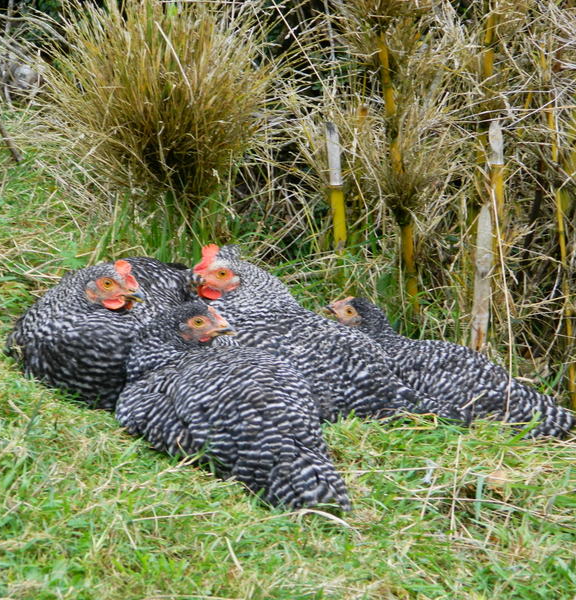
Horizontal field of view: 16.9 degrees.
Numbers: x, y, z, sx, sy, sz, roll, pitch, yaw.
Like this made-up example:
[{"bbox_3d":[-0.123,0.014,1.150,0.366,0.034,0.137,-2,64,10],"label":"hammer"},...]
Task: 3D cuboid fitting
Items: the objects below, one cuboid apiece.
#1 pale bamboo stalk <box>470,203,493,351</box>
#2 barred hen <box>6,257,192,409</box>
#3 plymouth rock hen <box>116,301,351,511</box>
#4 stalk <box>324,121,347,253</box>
[{"bbox_3d":[0.294,-0.036,2.950,0.023,0.238,0.023,3,18,-1],"label":"pale bamboo stalk"},{"bbox_3d":[-0.249,0.045,2.620,0.200,0.205,0.330,8,20,23],"label":"barred hen"},{"bbox_3d":[-0.068,0.135,2.500,0.190,0.210,0.360,-15,23,-39],"label":"plymouth rock hen"},{"bbox_3d":[0.077,-0.184,3.150,0.024,0.222,0.024,-5,18,2],"label":"stalk"}]

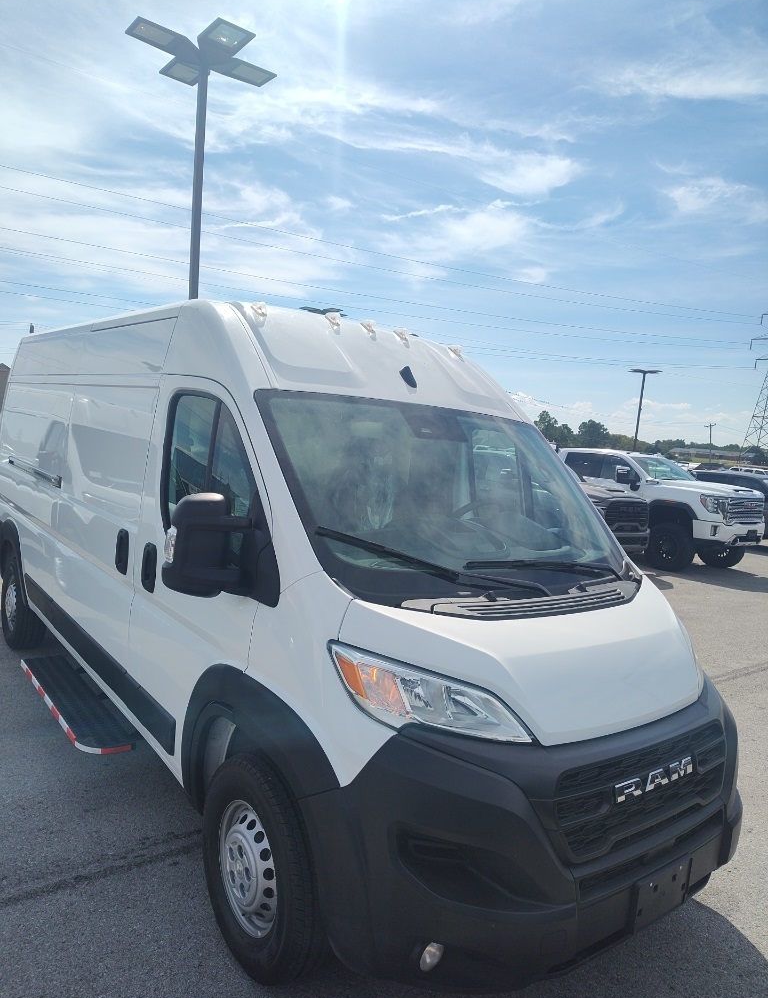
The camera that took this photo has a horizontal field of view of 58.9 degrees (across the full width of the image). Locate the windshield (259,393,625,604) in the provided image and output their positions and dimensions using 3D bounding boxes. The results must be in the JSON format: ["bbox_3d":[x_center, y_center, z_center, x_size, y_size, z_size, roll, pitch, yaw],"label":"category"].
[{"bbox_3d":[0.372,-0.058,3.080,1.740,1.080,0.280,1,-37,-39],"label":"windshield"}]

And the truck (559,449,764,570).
[{"bbox_3d":[5.149,0.000,14.983,2.120,2.170,6.300,2,6,-29],"label":"truck"}]

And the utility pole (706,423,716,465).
[{"bbox_3d":[61.404,-9.206,128.000,2.300,9.811,0.350,5,3,25],"label":"utility pole"}]

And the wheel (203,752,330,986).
[{"bbox_3d":[-0.423,1.368,2.583,0.235,0.735,0.735,1,7,-39],"label":"wheel"}]

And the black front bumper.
[{"bbox_3d":[0.729,1.203,2.610,2.020,0.880,0.700,1,7,-39],"label":"black front bumper"}]

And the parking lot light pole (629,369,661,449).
[{"bbox_3d":[16.448,-4.481,44.273,2.200,7.700,2.200,1,7,-36],"label":"parking lot light pole"}]

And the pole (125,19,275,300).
[{"bbox_3d":[-3.119,-3.159,10.885,2.200,7.700,2.200,1,7,-36],"label":"pole"}]

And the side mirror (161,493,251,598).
[{"bbox_3d":[-0.653,0.175,2.542,0.340,0.400,0.220,1,7,-39],"label":"side mirror"}]

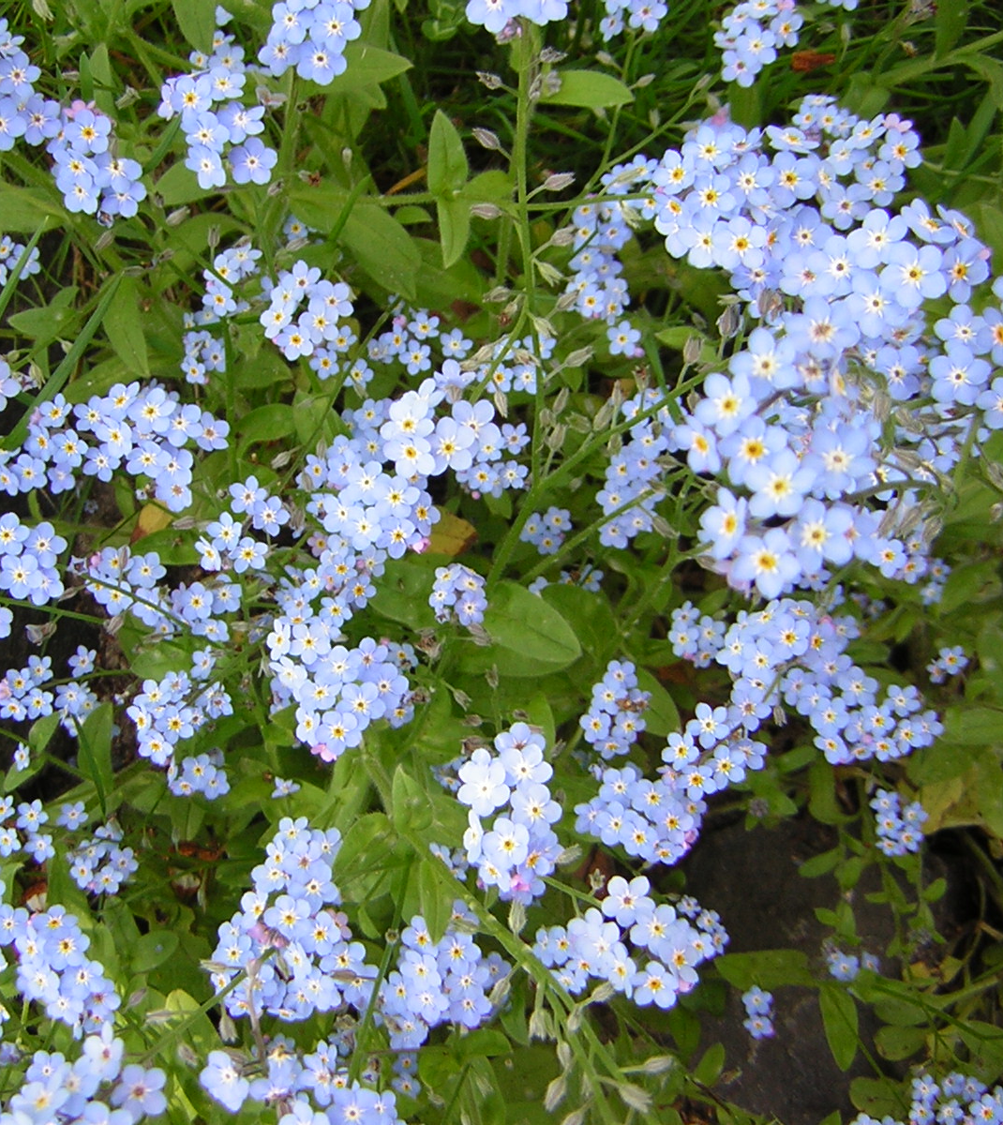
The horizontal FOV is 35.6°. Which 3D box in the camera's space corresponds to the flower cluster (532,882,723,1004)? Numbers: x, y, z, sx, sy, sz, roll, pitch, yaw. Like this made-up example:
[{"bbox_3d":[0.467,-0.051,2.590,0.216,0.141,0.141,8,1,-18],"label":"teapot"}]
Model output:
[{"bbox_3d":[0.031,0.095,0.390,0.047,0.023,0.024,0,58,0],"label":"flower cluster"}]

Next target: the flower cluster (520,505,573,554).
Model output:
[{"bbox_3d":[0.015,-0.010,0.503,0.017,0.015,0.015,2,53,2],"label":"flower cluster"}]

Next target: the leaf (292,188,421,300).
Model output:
[{"bbox_3d":[-0.045,-0.098,0.480,0.052,0.009,0.020,42,74,15],"label":"leaf"}]

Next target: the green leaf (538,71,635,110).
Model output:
[{"bbox_3d":[0.028,-0.154,0.510,0.031,0.006,0.013,-2,80,1],"label":"green leaf"}]

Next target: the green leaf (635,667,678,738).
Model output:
[{"bbox_3d":[0.048,0.045,0.500,0.015,0.006,0.028,-40,72,-12],"label":"green leaf"}]

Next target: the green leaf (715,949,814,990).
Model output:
[{"bbox_3d":[0.090,0.138,0.530,0.034,0.007,0.012,10,66,10],"label":"green leaf"}]

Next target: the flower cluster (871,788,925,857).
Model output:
[{"bbox_3d":[0.127,0.083,0.500,0.018,0.016,0.017,0,58,0],"label":"flower cluster"}]

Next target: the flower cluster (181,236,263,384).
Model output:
[{"bbox_3d":[-0.083,-0.075,0.465,0.024,0.024,0.033,0,58,0],"label":"flower cluster"}]

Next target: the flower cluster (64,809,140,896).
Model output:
[{"bbox_3d":[-0.113,0.082,0.440,0.021,0.014,0.021,0,57,0],"label":"flower cluster"}]

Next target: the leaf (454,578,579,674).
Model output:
[{"bbox_3d":[0.007,0.022,0.485,0.041,0.008,0.026,21,72,8],"label":"leaf"}]

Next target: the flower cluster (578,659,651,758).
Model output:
[{"bbox_3d":[0.033,0.043,0.455,0.021,0.019,0.023,0,58,0],"label":"flower cluster"}]

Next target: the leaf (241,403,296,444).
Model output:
[{"bbox_3d":[-0.076,-0.045,0.510,0.022,0.004,0.011,-37,80,-13],"label":"leaf"}]

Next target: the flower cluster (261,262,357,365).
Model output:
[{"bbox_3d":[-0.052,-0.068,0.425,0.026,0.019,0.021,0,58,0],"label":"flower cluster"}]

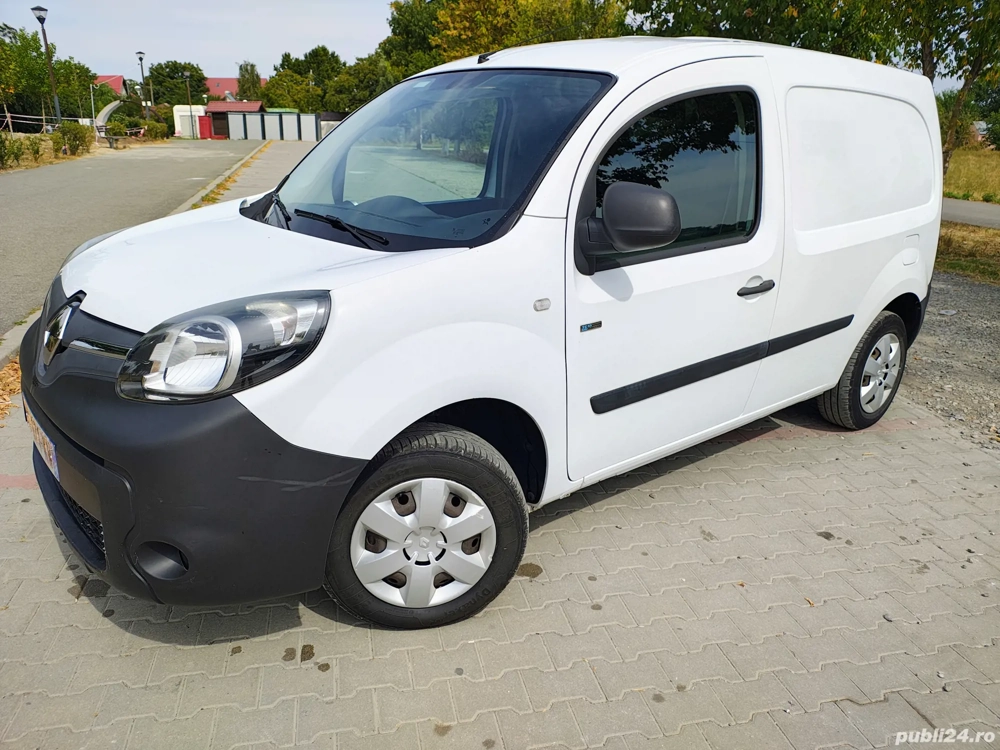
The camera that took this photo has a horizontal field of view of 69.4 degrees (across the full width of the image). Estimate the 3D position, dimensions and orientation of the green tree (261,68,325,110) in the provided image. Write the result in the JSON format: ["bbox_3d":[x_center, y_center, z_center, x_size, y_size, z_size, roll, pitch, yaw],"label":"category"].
[{"bbox_3d":[-17.899,-23.358,62.000,5.400,5.370,5.000,1,19,0],"label":"green tree"}]

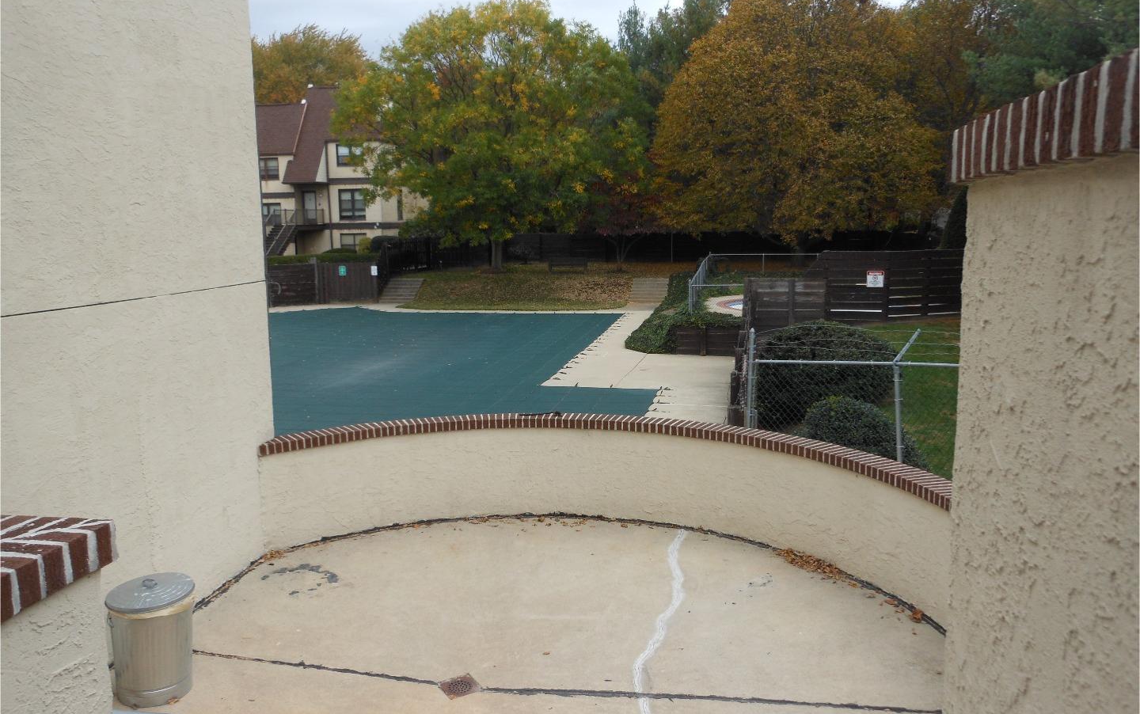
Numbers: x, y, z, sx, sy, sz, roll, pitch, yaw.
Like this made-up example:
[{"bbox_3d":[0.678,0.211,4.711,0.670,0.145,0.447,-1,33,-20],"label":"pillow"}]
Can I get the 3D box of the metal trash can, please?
[{"bbox_3d":[-2.753,1.864,6.093,0.550,0.710,0.550,-1,8,0],"label":"metal trash can"}]

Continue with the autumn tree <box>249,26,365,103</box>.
[{"bbox_3d":[-20.939,-17.206,74.257,11.830,18.120,11.500,-1,8,0],"label":"autumn tree"}]

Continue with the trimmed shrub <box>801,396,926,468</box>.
[{"bbox_3d":[3.516,0.932,11.158,1.550,1.150,1.500,-1,8,0],"label":"trimmed shrub"}]

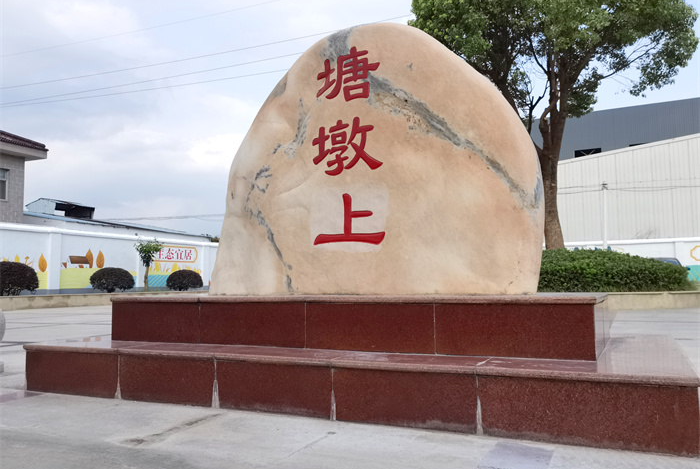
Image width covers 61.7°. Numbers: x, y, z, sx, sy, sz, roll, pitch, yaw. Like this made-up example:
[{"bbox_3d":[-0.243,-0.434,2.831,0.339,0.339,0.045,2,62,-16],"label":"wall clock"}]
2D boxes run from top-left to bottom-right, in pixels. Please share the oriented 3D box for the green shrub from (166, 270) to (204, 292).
[{"bbox_3d":[-6.677,1.867,23.700,1.420,0.860,1.420,-3,-5,24],"label":"green shrub"}]

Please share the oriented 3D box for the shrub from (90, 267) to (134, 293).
[{"bbox_3d":[-8.215,1.565,20.300,1.460,0.920,1.460,-3,-5,24],"label":"shrub"}]

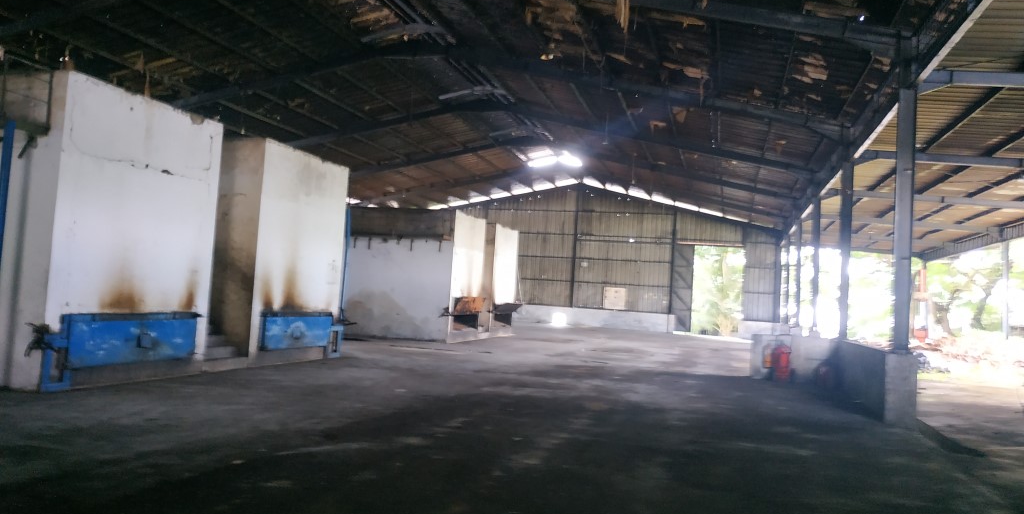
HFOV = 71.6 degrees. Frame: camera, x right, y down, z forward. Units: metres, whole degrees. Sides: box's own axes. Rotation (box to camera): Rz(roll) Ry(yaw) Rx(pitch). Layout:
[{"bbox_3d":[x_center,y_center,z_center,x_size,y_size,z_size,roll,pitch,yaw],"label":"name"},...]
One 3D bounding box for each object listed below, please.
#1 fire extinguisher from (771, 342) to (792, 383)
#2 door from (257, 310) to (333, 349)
[{"bbox_3d":[6.119,2.366,16.111,0.440,0.950,0.420,2,-3,17],"label":"fire extinguisher"},{"bbox_3d":[-4.433,1.526,14.836,0.150,0.760,2.470,2,-3,17],"label":"door"}]

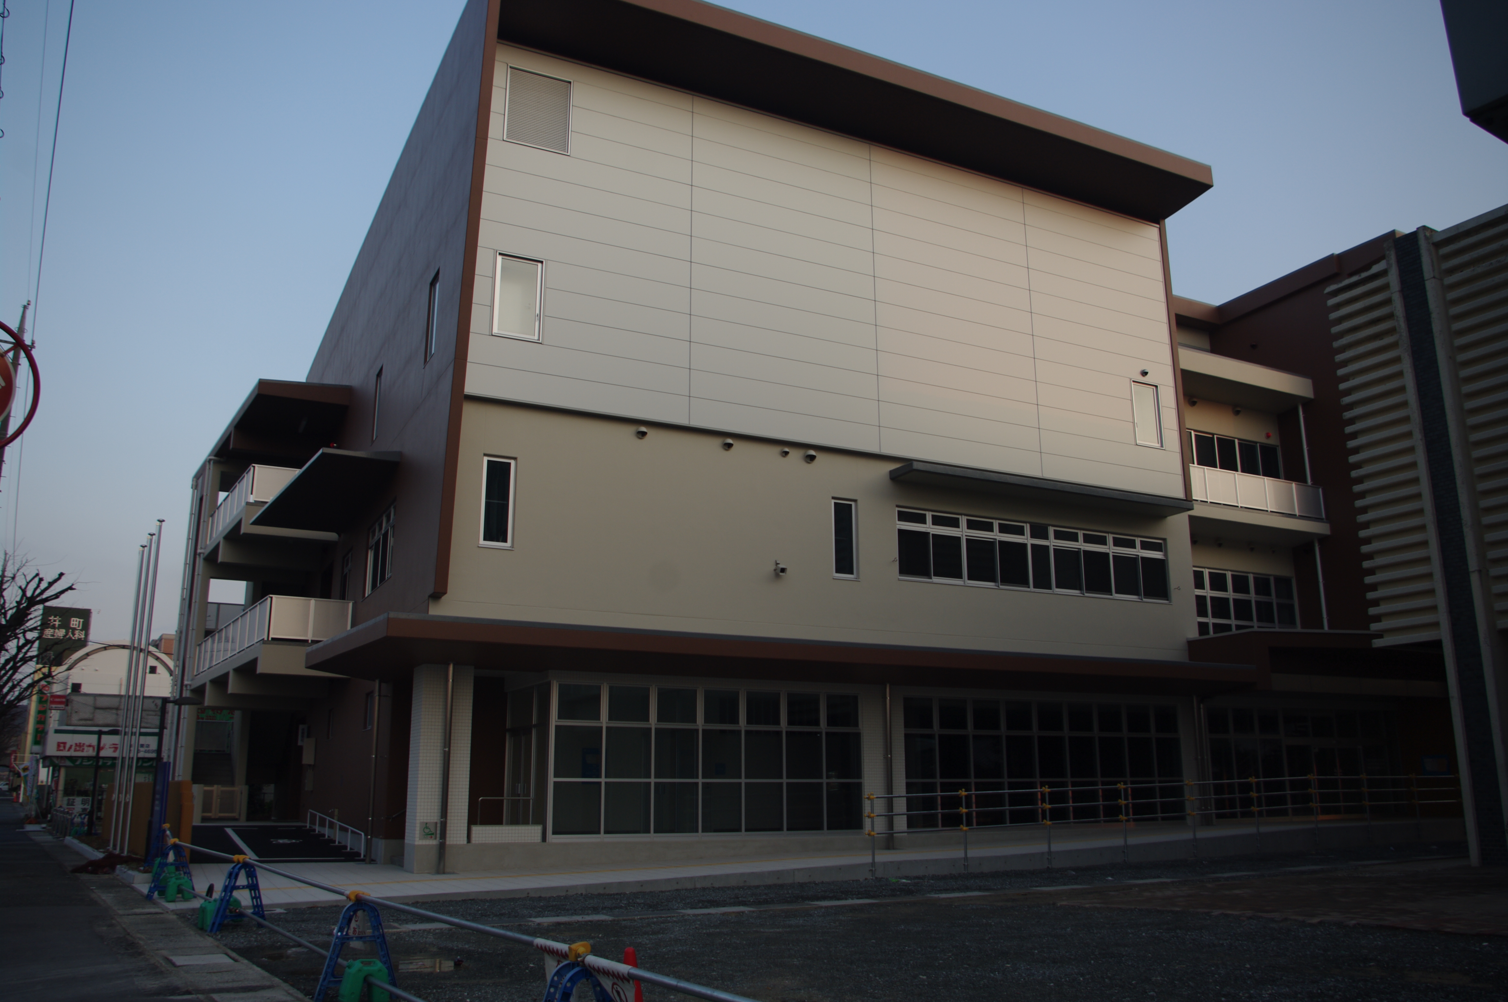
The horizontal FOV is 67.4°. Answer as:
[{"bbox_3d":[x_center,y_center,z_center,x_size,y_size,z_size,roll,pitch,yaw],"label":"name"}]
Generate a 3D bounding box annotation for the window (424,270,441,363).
[{"bbox_3d":[-6.446,-3.651,22.698,0.150,1.800,0.950,7,-15,-26],"label":"window"}]

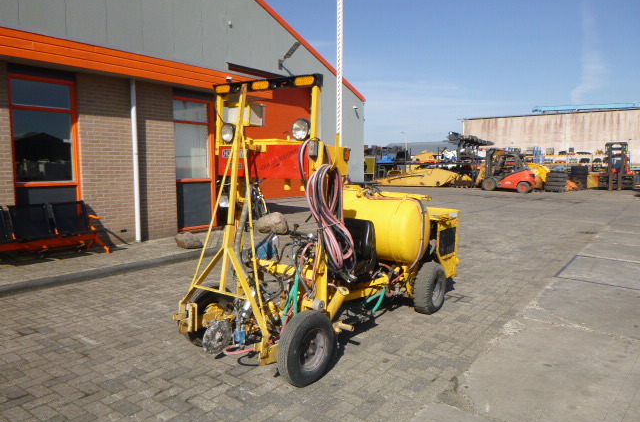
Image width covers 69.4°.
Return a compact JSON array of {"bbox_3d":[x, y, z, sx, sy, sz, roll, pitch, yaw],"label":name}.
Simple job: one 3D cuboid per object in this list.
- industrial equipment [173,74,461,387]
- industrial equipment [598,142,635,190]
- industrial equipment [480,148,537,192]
[{"bbox_3d":[0.247,-0.018,4.366,1.290,2.130,3.140,5,8,37],"label":"industrial equipment"},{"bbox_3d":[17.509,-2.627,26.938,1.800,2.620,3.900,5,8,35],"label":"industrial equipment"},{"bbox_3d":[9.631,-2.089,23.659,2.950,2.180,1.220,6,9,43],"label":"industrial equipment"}]

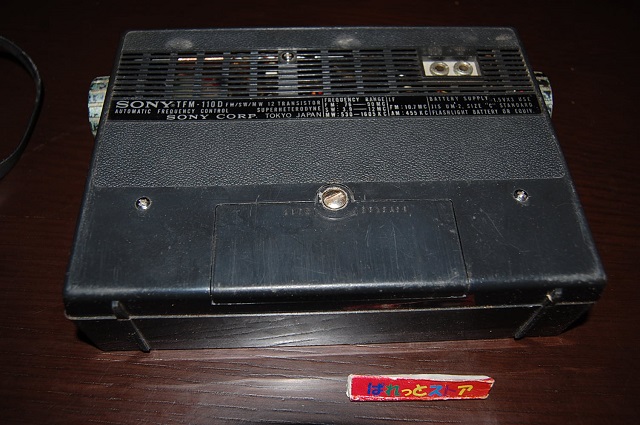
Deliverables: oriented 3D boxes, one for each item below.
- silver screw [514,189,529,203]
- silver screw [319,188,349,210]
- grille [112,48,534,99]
[{"bbox_3d":[0.096,-0.008,0.278,0.007,0.003,0.007,-1,57,-3],"label":"silver screw"},{"bbox_3d":[0.007,-0.006,0.274,0.012,0.004,0.012,-1,57,-3],"label":"silver screw"},{"bbox_3d":[0.003,-0.076,0.320,0.223,0.004,0.035,-1,57,-3],"label":"grille"}]

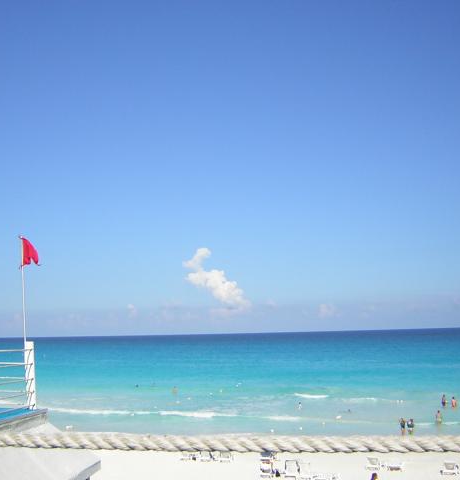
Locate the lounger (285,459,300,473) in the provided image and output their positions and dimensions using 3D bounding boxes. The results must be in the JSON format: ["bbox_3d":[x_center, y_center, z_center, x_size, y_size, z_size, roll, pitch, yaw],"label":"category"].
[{"bbox_3d":[3.524,12.754,37.837,0.680,0.760,1.750,-2,-8,7],"label":"lounger"}]

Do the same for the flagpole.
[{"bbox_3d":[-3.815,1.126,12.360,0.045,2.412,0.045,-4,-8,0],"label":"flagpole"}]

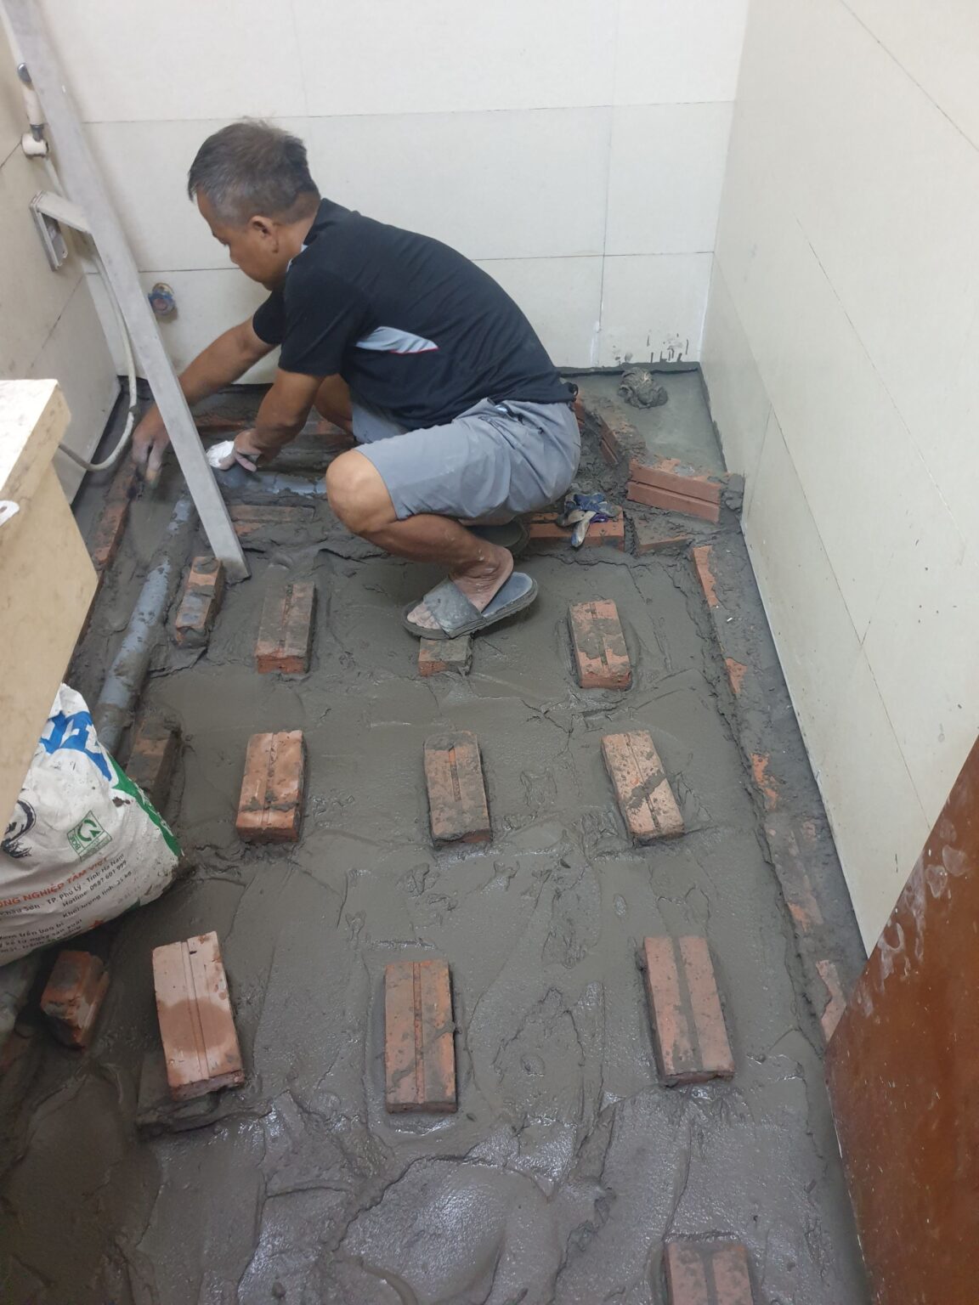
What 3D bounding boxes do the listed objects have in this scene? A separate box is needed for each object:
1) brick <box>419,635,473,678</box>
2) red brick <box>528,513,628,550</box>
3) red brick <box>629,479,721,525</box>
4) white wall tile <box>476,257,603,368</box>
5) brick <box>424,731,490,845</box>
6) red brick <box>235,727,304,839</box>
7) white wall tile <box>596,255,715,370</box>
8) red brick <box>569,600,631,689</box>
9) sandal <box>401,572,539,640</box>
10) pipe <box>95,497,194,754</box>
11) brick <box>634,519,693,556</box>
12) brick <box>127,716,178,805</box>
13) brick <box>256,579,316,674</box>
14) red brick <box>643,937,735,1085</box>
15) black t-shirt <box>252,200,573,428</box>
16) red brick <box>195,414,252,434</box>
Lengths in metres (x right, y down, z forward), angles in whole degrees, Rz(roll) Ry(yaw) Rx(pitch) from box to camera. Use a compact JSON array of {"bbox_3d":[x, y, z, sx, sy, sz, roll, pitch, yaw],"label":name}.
[{"bbox_3d":[-0.079,-0.032,1.869,0.091,0.053,0.197,0,47,2],"label":"brick"},{"bbox_3d":[0.185,-0.250,2.056,0.194,0.053,0.091,-2,47,1],"label":"red brick"},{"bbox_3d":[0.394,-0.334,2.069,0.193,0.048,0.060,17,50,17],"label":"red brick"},{"bbox_3d":[-0.047,-0.758,2.254,0.600,0.300,0.010,-2,47,1],"label":"white wall tile"},{"bbox_3d":[-0.058,0.247,1.745,0.096,0.057,0.210,-6,47,-3],"label":"brick"},{"bbox_3d":[-0.385,0.242,1.759,0.098,0.057,0.209,-4,47,-1],"label":"red brick"},{"bbox_3d":[0.382,-0.801,2.303,0.246,0.280,0.010,-2,47,1],"label":"white wall tile"},{"bbox_3d":[0.207,-0.013,1.881,0.091,0.053,0.197,-4,47,-1],"label":"red brick"},{"bbox_3d":[-0.037,-0.114,1.979,0.272,0.082,0.103,-23,50,-18],"label":"sandal"},{"bbox_3d":[-0.668,-0.090,1.947,0.060,0.060,0.740,-1,47,1],"label":"pipe"},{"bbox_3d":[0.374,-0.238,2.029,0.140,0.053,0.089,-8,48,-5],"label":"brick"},{"bbox_3d":[-0.568,0.214,1.658,0.053,0.091,0.197,-1,47,1],"label":"brick"},{"bbox_3d":[-0.385,-0.048,1.877,0.091,0.053,0.197,-4,47,-1],"label":"brick"},{"bbox_3d":[0.278,0.508,1.395,0.091,0.053,0.197,-3,47,0],"label":"red brick"},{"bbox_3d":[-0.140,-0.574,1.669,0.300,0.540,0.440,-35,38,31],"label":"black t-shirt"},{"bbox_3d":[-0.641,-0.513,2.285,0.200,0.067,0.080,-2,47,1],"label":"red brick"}]

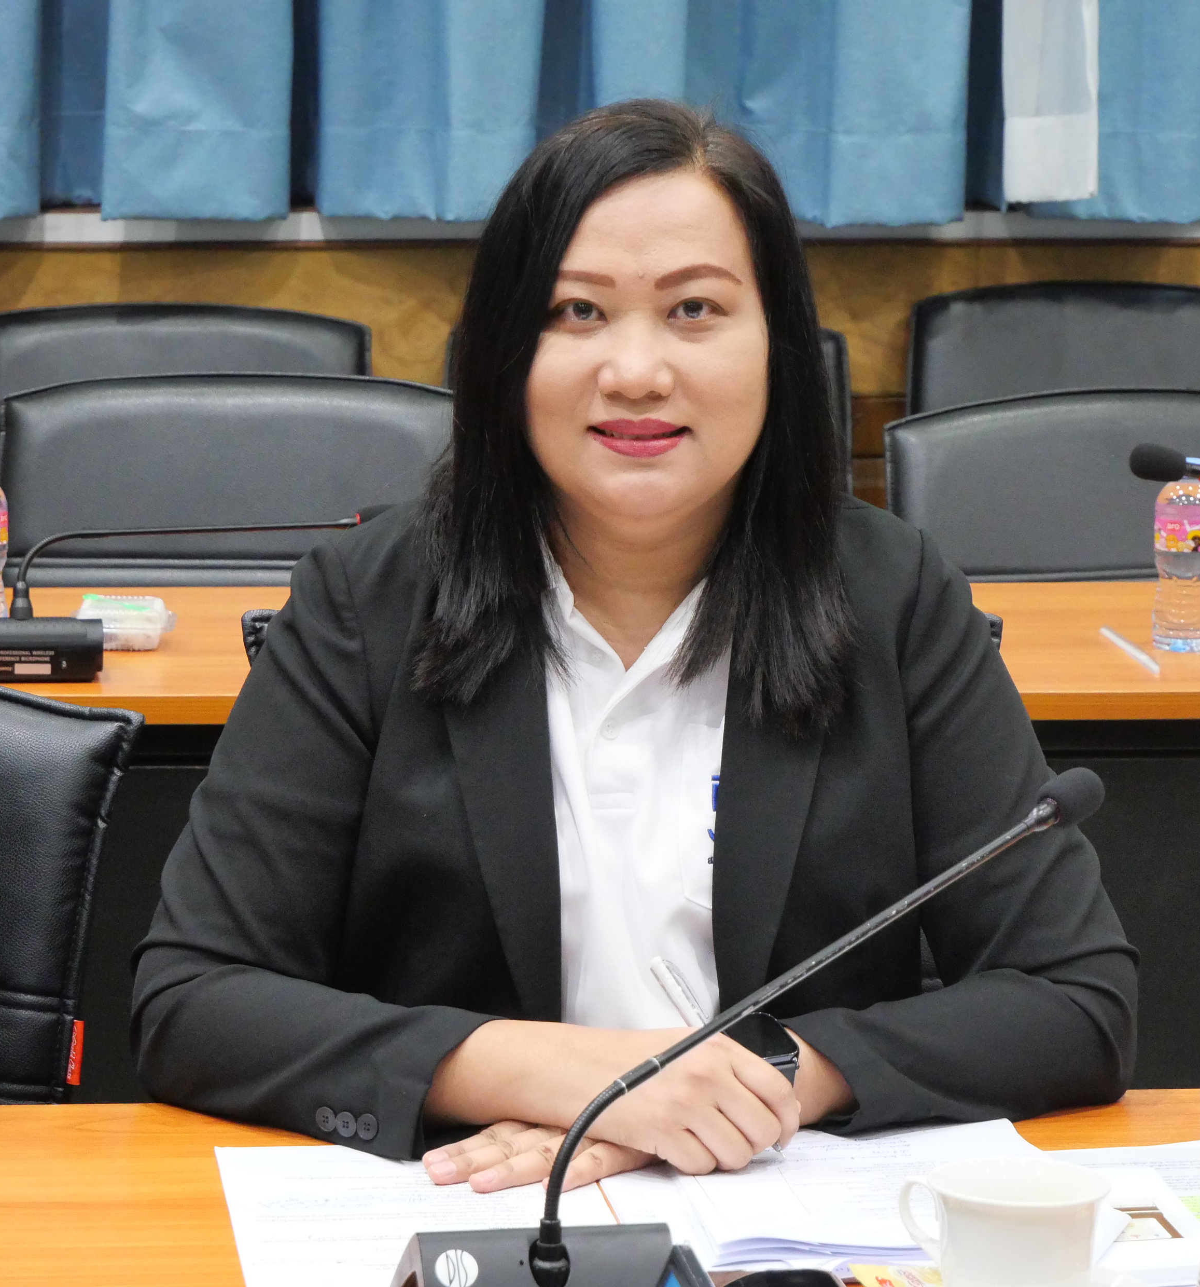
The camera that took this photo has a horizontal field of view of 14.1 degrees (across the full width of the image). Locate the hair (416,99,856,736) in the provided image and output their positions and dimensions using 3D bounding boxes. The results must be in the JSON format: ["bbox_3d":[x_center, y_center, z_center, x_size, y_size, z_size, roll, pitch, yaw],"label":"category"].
[{"bbox_3d":[0.021,-0.142,2.937,0.260,0.370,0.230,0,10,0],"label":"hair"}]

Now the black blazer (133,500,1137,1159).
[{"bbox_3d":[0.020,0.198,2.914,0.582,0.560,0.460,0,10,2],"label":"black blazer"}]

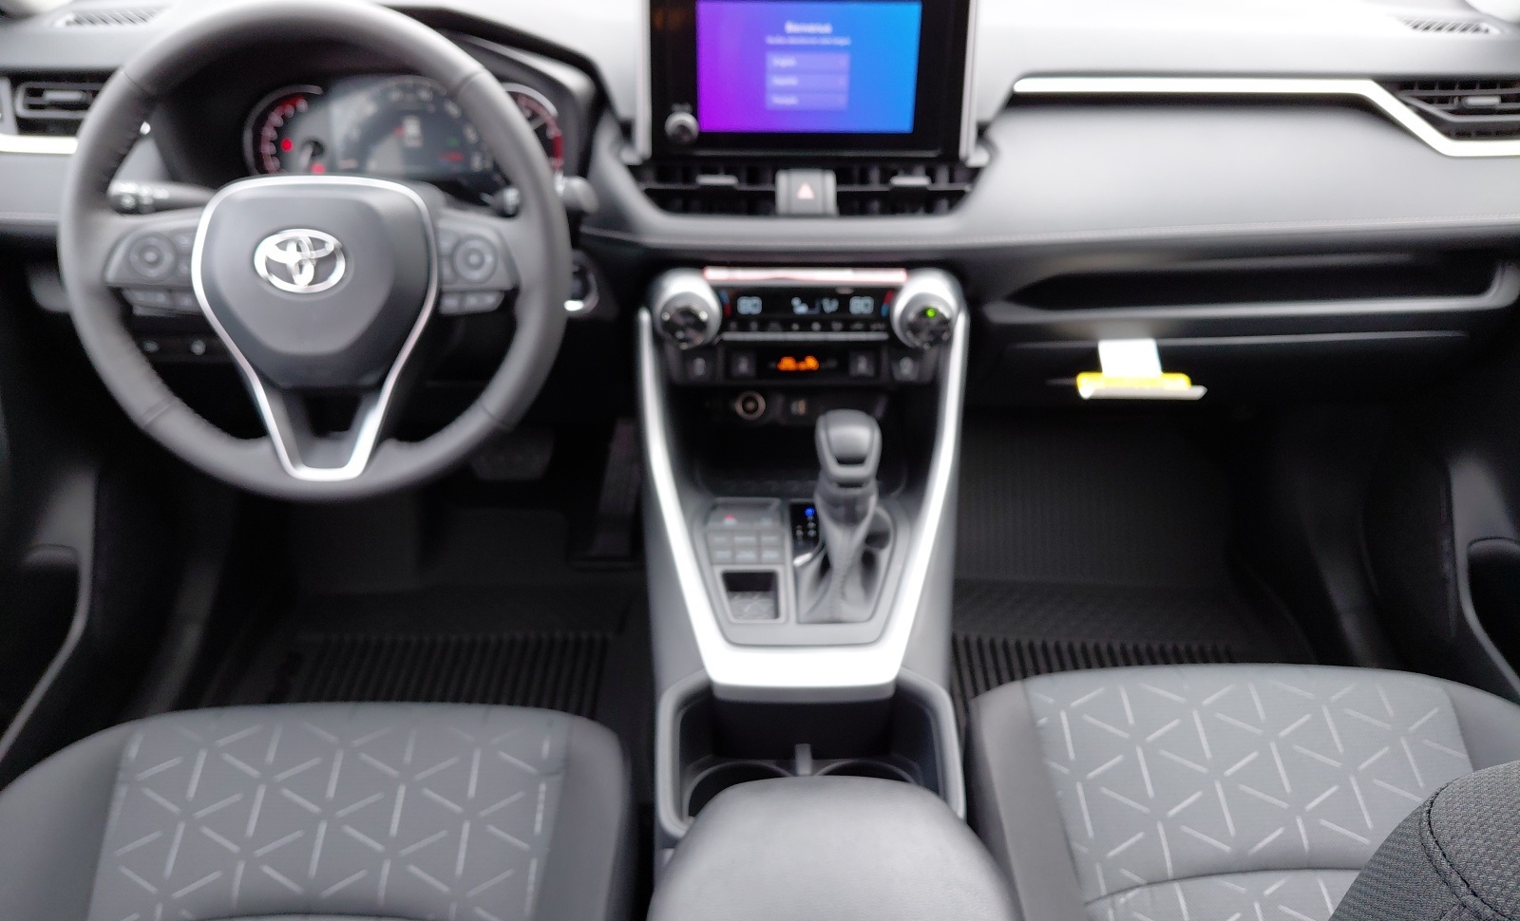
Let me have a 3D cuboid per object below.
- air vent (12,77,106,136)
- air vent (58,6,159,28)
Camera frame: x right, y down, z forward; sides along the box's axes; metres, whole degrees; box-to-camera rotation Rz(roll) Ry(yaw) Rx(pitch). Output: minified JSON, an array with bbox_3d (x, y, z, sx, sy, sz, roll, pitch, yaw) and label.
[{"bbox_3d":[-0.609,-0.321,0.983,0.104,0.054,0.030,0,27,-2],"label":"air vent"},{"bbox_3d":[-0.617,-0.420,1.040,0.100,0.014,0.048,0,44,-2],"label":"air vent"}]

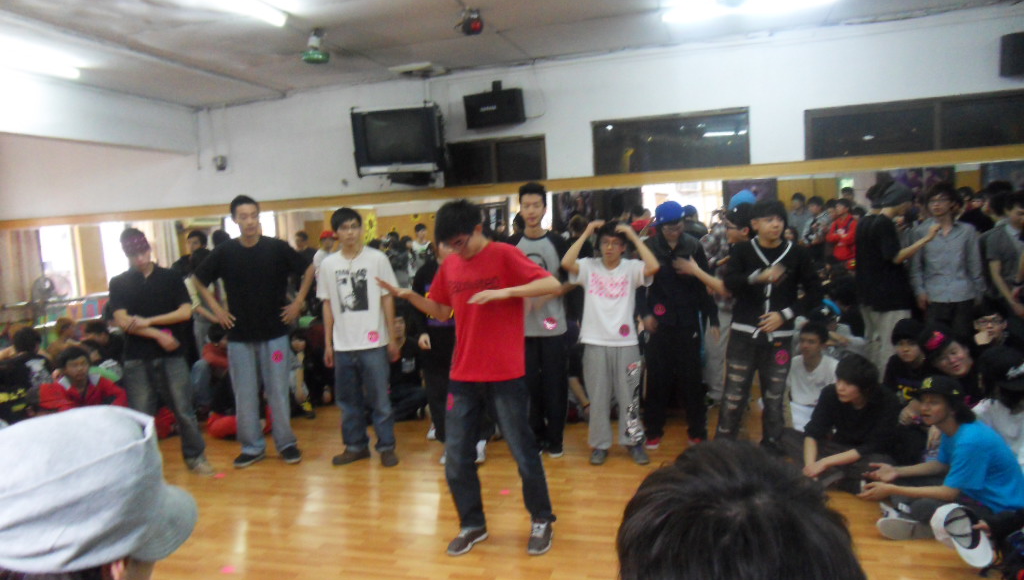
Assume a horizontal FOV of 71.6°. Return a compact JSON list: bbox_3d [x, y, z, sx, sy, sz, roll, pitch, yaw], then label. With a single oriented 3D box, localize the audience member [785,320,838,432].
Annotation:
[{"bbox_3d":[1.989,0.607,4.700,0.550,0.820,0.600,0,5,34],"label":"audience member"}]

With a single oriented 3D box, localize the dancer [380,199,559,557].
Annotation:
[{"bbox_3d":[-0.199,0.400,3.400,0.780,1.650,0.550,-1,5,24],"label":"dancer"}]

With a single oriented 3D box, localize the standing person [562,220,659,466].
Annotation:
[{"bbox_3d":[0.666,0.362,4.800,0.600,1.600,0.360,-2,5,7],"label":"standing person"}]

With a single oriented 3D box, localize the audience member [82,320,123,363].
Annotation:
[{"bbox_3d":[-4.095,0.758,7.100,0.520,0.820,0.650,-6,5,-30],"label":"audience member"}]

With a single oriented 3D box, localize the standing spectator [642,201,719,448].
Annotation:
[{"bbox_3d":[1.187,0.236,5.000,0.500,1.680,0.360,-1,5,19],"label":"standing spectator"}]

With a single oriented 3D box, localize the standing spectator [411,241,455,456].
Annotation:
[{"bbox_3d":[-0.422,0.366,4.950,0.520,1.620,0.360,-3,5,-3],"label":"standing spectator"}]

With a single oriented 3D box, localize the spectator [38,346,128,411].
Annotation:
[{"bbox_3d":[-3.522,0.859,5.850,0.630,0.760,0.700,-5,5,-23],"label":"spectator"}]

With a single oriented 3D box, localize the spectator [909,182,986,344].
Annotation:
[{"bbox_3d":[2.970,0.112,4.820,0.520,1.690,0.320,0,6,36],"label":"spectator"}]

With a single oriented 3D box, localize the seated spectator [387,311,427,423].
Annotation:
[{"bbox_3d":[-0.906,0.615,6.100,0.550,0.870,0.600,-3,5,-6],"label":"seated spectator"}]

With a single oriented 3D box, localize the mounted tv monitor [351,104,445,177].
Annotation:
[{"bbox_3d":[-1.081,-1.480,6.994,0.770,0.610,0.500,-2,11,6],"label":"mounted tv monitor"}]

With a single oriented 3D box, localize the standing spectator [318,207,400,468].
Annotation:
[{"bbox_3d":[-1.048,0.320,4.880,0.510,1.730,0.340,-4,5,-6],"label":"standing spectator"}]

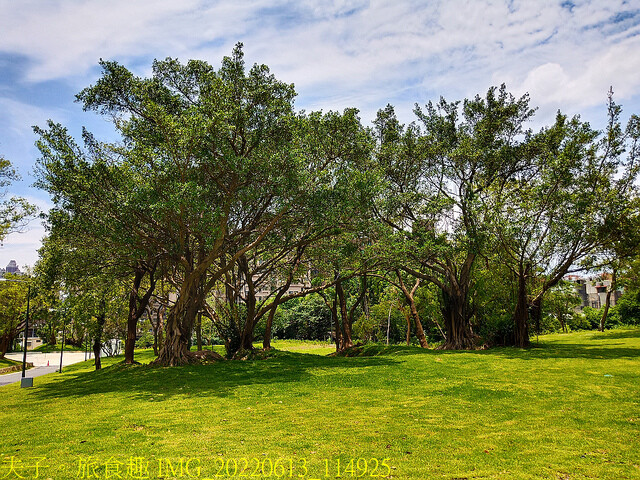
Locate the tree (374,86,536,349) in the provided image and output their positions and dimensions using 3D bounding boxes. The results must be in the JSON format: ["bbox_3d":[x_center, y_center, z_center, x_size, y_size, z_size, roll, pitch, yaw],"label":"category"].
[{"bbox_3d":[4.900,-0.920,16.800,6.000,9.500,5.700,0,-6,0],"label":"tree"}]

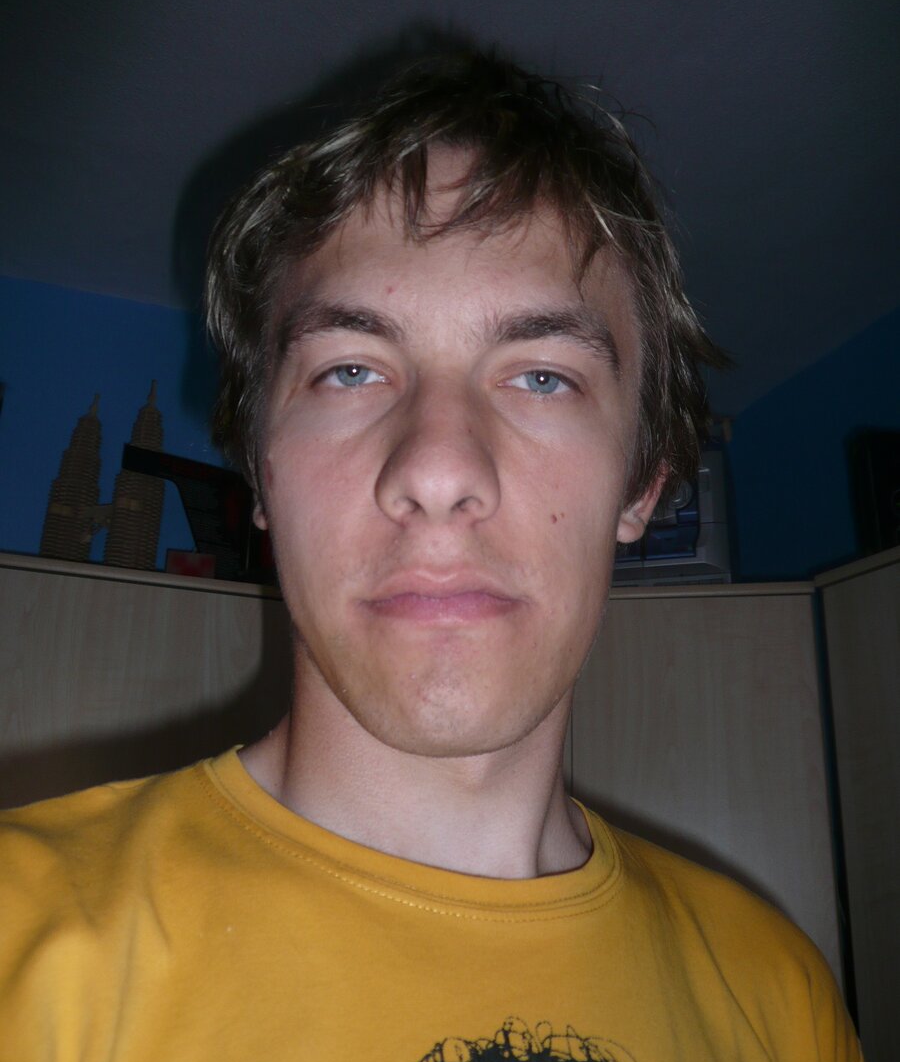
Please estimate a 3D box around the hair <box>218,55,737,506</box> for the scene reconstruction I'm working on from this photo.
[{"bbox_3d":[0.008,-0.092,0.422,0.212,0.200,0.210,2,-8,5],"label":"hair"}]

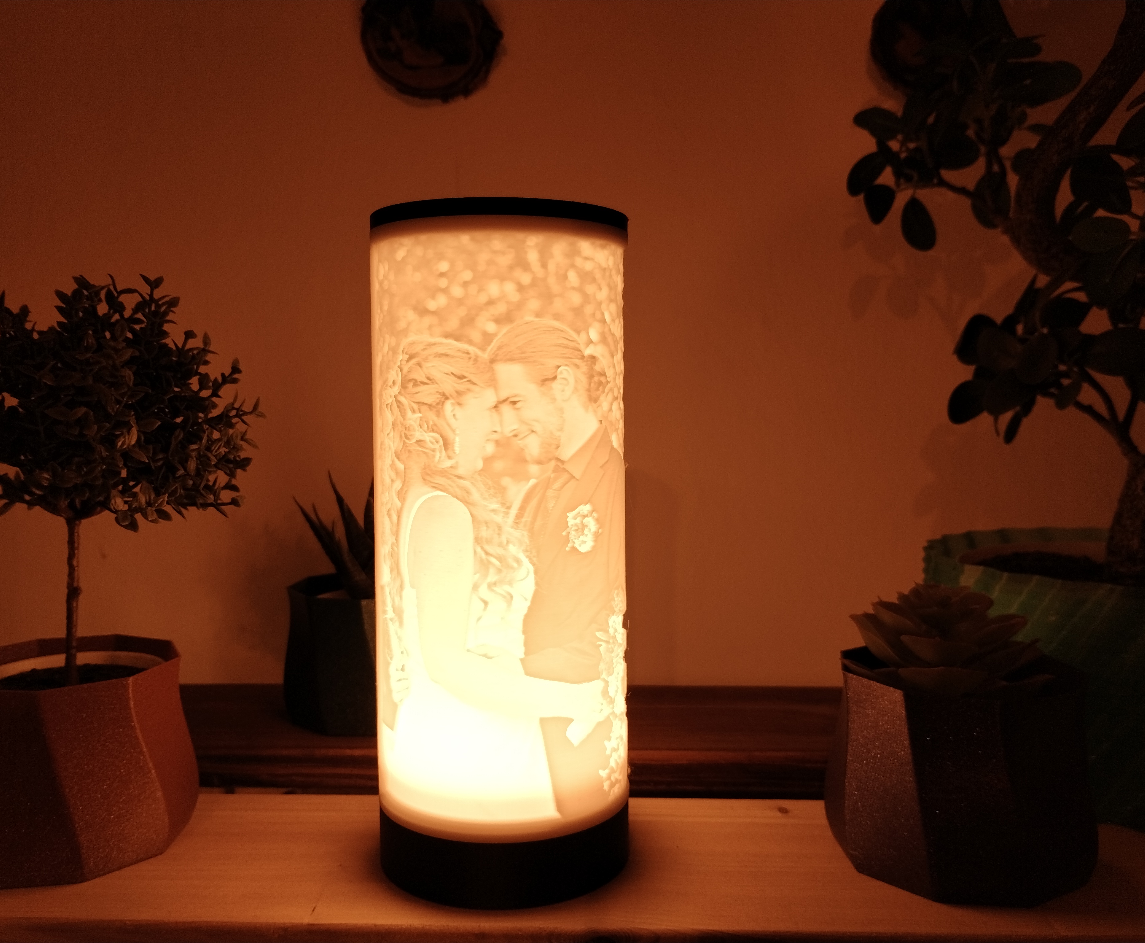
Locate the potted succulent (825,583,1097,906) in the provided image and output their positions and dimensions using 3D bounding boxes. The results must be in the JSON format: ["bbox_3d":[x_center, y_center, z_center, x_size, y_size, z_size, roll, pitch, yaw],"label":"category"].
[{"bbox_3d":[0.134,0.086,0.352,0.088,0.094,0.088,2,5,21],"label":"potted succulent"}]

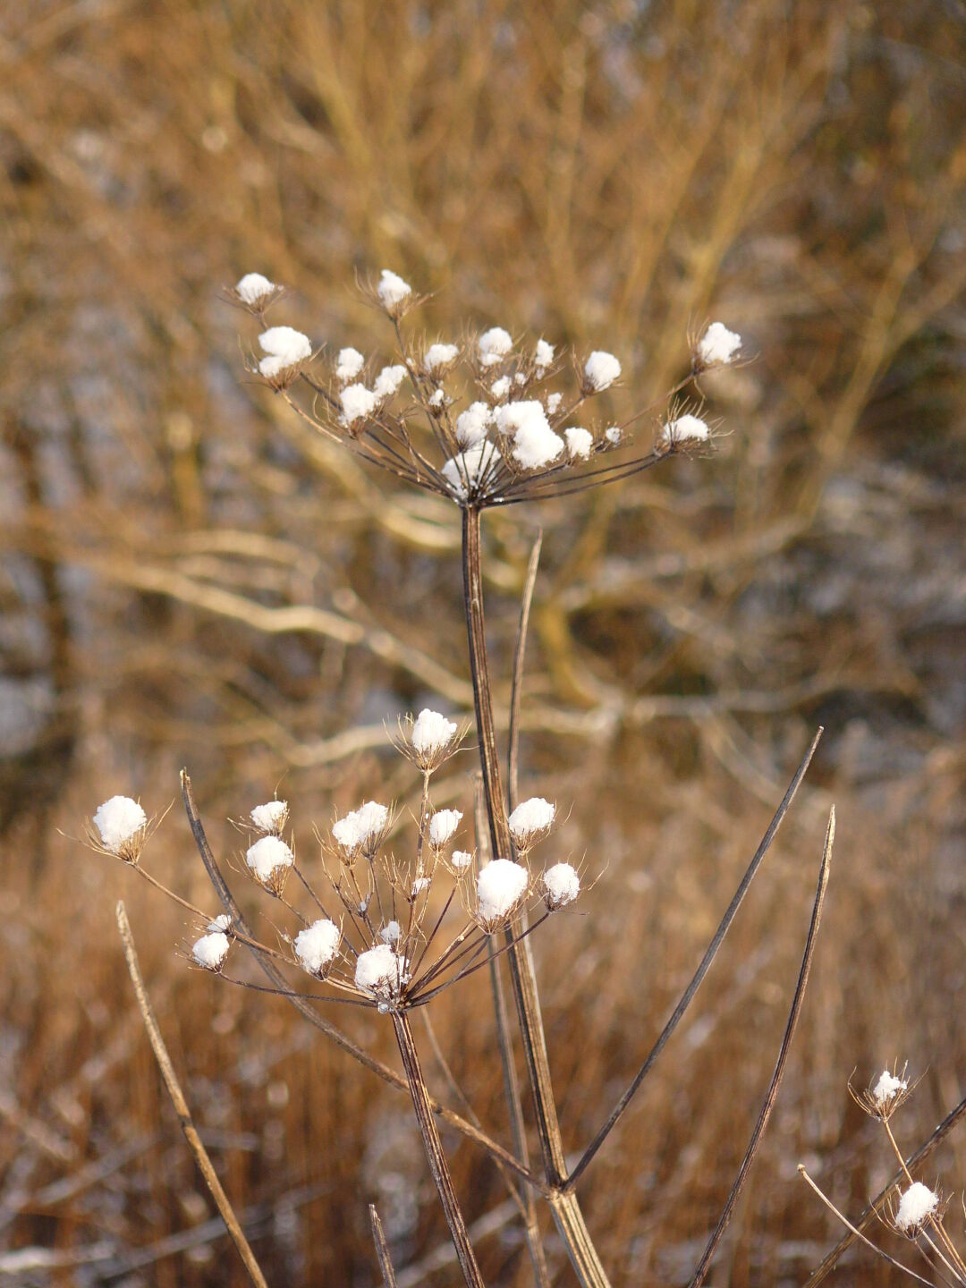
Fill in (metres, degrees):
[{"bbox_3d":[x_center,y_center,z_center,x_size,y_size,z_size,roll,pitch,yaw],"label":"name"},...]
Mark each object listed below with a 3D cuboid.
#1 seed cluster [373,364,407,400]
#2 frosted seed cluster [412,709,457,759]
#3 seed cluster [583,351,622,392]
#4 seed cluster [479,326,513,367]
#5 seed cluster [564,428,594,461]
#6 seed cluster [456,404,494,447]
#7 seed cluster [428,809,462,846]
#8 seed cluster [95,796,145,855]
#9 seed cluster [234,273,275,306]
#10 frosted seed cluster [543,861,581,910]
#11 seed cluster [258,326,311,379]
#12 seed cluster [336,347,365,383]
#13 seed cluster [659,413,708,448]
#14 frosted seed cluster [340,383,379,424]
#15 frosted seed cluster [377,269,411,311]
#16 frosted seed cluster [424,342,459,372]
[{"bbox_3d":[-0.032,-0.091,1.907,0.012,0.012,0.011,0,8,0],"label":"seed cluster"},{"bbox_3d":[-0.017,0.031,1.884,0.016,0.017,0.015,0,8,0],"label":"frosted seed cluster"},{"bbox_3d":[0.042,-0.096,1.920,0.013,0.014,0.013,0,6,0],"label":"seed cluster"},{"bbox_3d":[0.004,-0.105,1.930,0.012,0.014,0.011,0,6,0],"label":"seed cluster"},{"bbox_3d":[0.033,-0.069,1.880,0.010,0.011,0.010,0,6,0],"label":"seed cluster"},{"bbox_3d":[-0.003,-0.074,1.860,0.013,0.015,0.012,0,6,0],"label":"seed cluster"},{"bbox_3d":[-0.013,0.063,1.880,0.011,0.012,0.011,0,6,0],"label":"seed cluster"},{"bbox_3d":[-0.123,0.062,1.860,0.018,0.019,0.017,0,6,0],"label":"seed cluster"},{"bbox_3d":[-0.081,-0.125,1.935,0.014,0.012,0.013,0,8,0],"label":"seed cluster"},{"bbox_3d":[0.027,0.082,1.860,0.012,0.016,0.012,0,8,0],"label":"frosted seed cluster"},{"bbox_3d":[-0.069,-0.101,1.893,0.018,0.018,0.015,0,8,0],"label":"seed cluster"},{"bbox_3d":[-0.047,-0.098,1.920,0.010,0.012,0.010,0,6,0],"label":"seed cluster"},{"bbox_3d":[0.069,-0.073,1.879,0.017,0.012,0.014,0,8,0],"label":"seed cluster"},{"bbox_3d":[-0.042,-0.082,1.870,0.013,0.014,0.012,0,6,0],"label":"frosted seed cluster"},{"bbox_3d":[-0.032,-0.126,1.950,0.012,0.015,0.012,0,6,0],"label":"frosted seed cluster"},{"bbox_3d":[-0.014,-0.101,1.924,0.012,0.010,0.011,0,8,0],"label":"frosted seed cluster"}]

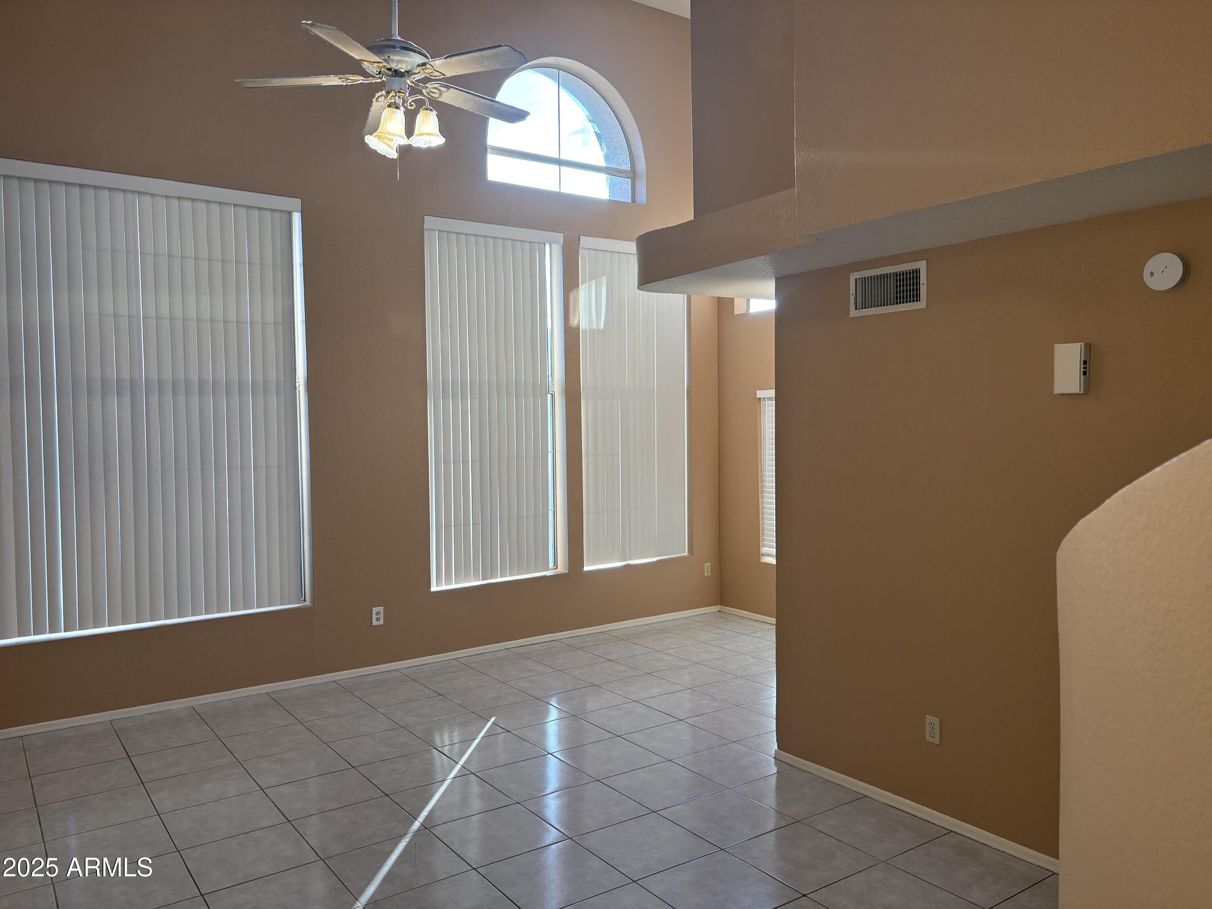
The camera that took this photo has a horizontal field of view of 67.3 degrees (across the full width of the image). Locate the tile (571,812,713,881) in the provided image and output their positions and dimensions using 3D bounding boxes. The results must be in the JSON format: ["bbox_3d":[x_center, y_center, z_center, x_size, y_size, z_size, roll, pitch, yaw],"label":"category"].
[{"bbox_3d":[0.166,1.631,3.804,0.447,0.010,0.447,-2,2,-35],"label":"tile"}]

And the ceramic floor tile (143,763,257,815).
[{"bbox_3d":[-1.974,1.622,4.446,0.447,0.010,0.447,-2,2,-35],"label":"ceramic floor tile"}]

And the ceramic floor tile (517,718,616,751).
[{"bbox_3d":[-0.244,1.589,5.172,0.447,0.010,0.447,-2,2,-35],"label":"ceramic floor tile"}]

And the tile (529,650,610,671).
[{"bbox_3d":[-0.273,1.520,6.713,0.443,0.010,0.443,-2,2,-35],"label":"tile"}]

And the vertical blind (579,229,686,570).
[{"bbox_3d":[0.258,-0.447,7.879,1.130,2.730,0.090,-2,2,-35],"label":"vertical blind"}]

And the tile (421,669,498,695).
[{"bbox_3d":[-1.006,1.549,6.202,0.443,0.010,0.443,-2,2,-35],"label":"tile"}]

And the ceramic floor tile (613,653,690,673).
[{"bbox_3d":[0.339,1.515,6.628,0.447,0.010,0.447,-2,2,-35],"label":"ceramic floor tile"}]

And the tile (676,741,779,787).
[{"bbox_3d":[0.647,1.591,4.686,0.449,0.010,0.447,-2,2,-35],"label":"tile"}]

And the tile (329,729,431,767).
[{"bbox_3d":[-1.238,1.606,4.990,0.449,0.010,0.447,-2,2,-35],"label":"tile"}]

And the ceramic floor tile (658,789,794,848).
[{"bbox_3d":[0.530,1.596,4.004,0.443,0.010,0.443,-2,2,-35],"label":"ceramic floor tile"}]

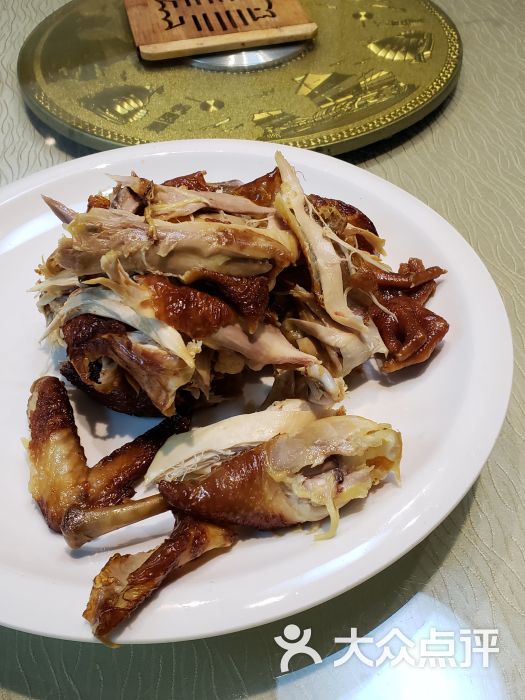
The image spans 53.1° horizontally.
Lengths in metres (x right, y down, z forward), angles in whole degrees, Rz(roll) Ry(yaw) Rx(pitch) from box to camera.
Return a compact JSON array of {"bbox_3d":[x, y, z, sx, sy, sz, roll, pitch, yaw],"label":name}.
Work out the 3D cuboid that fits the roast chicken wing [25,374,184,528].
[{"bbox_3d":[-0.089,0.049,0.251,0.091,0.027,0.071,14,52,13],"label":"roast chicken wing"}]

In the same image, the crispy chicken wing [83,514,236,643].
[{"bbox_3d":[-0.040,0.083,0.208,0.067,0.034,0.031,-33,56,-23],"label":"crispy chicken wing"}]

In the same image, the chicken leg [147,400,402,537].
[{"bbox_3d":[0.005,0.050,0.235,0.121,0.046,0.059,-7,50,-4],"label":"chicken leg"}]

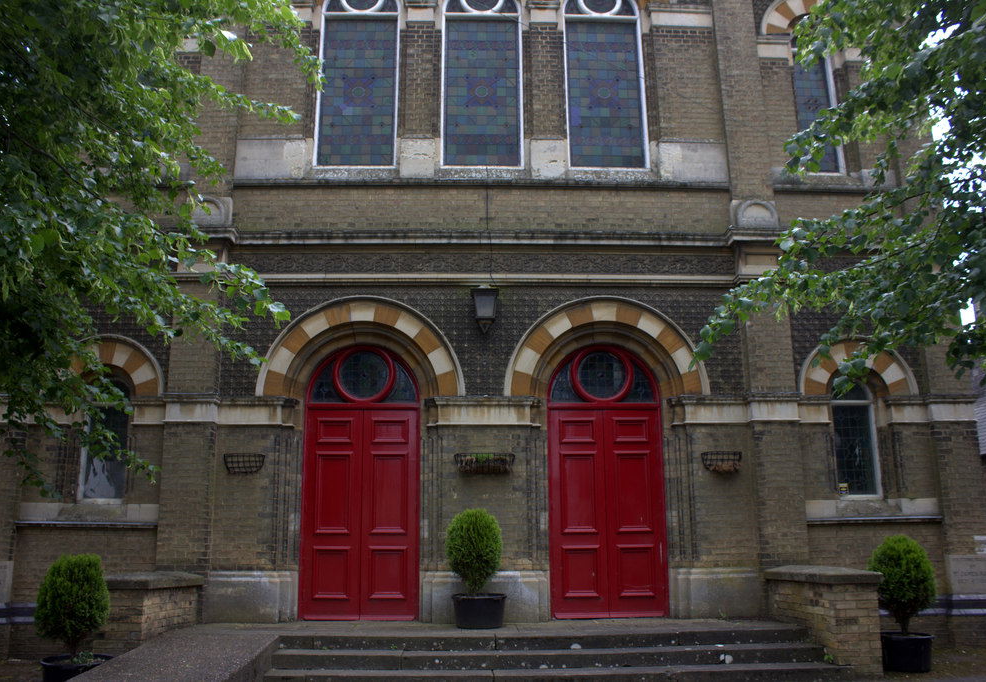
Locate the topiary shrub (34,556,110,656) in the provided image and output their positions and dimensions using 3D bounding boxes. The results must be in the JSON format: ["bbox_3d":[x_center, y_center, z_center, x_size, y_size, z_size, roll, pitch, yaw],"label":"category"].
[{"bbox_3d":[-3.803,2.400,7.201,0.594,0.890,0.594,0,-12,-2],"label":"topiary shrub"}]

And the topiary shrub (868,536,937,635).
[{"bbox_3d":[4.438,2.637,8.627,0.693,1.029,0.693,0,-12,-2],"label":"topiary shrub"}]

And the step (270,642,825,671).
[{"bbox_3d":[0.599,3.358,8.456,5.796,0.142,0.350,0,-12,-2],"label":"step"}]

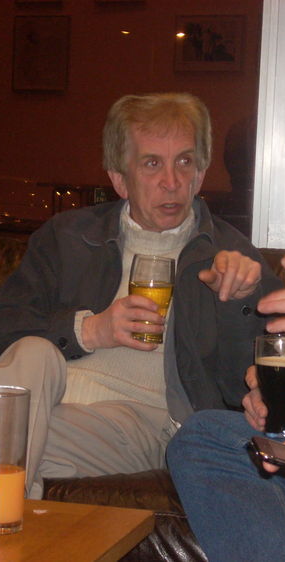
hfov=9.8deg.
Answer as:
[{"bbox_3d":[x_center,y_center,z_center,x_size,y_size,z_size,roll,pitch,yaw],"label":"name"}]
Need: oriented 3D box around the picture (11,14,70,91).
[{"bbox_3d":[-0.485,-1.092,8.000,0.285,0.355,0.030,4,6,20],"label":"picture"}]

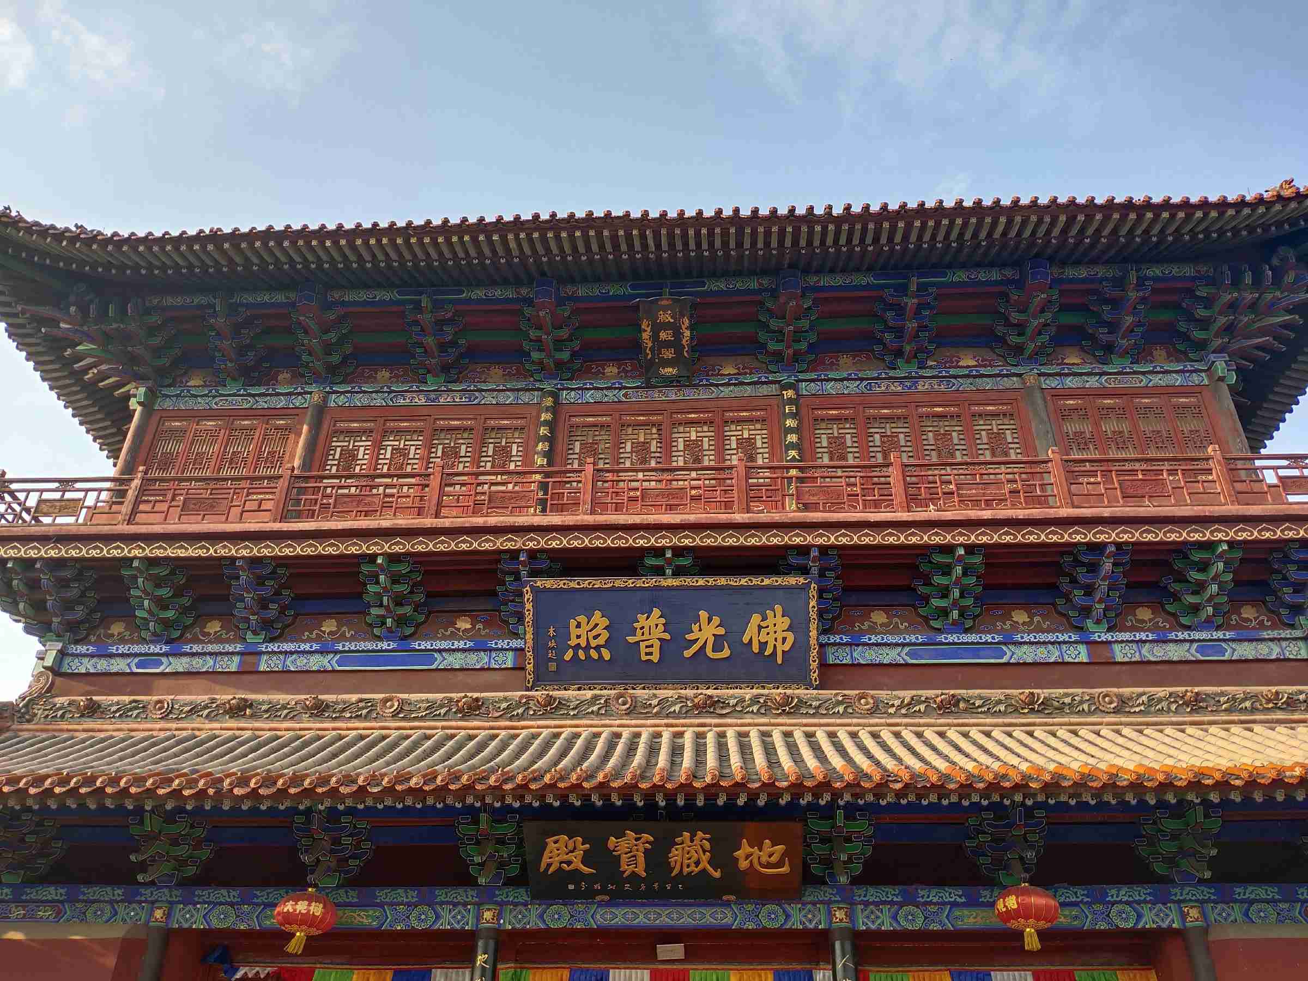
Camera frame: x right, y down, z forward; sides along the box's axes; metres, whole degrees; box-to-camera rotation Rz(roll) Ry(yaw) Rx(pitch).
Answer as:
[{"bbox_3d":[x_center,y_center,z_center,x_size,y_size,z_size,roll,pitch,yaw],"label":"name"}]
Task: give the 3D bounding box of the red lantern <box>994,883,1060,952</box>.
[{"bbox_3d":[3.773,4.298,10.278,0.662,0.640,0.662,-1,-29,3],"label":"red lantern"}]

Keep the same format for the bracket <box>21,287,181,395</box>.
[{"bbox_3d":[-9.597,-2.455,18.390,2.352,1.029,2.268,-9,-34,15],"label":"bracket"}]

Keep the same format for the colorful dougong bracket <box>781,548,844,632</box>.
[{"bbox_3d":[2.019,1.287,13.136,0.750,0.758,0.962,-1,-29,3],"label":"colorful dougong bracket"}]

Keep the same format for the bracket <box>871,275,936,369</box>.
[{"bbox_3d":[3.907,-2.525,15.448,0.789,0.899,1.073,-1,-29,3],"label":"bracket"}]

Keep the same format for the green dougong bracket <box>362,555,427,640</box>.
[{"bbox_3d":[-4.201,1.738,15.988,1.078,1.034,1.298,-1,-33,3],"label":"green dougong bracket"}]

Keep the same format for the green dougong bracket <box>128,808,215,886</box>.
[{"bbox_3d":[-6.510,4.747,13.431,0.968,0.770,1.034,-1,-33,3],"label":"green dougong bracket"}]

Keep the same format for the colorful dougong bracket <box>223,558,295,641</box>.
[{"bbox_3d":[-6.090,1.668,15.361,0.979,0.848,1.260,-1,-33,3],"label":"colorful dougong bracket"}]

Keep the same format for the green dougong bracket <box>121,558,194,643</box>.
[{"bbox_3d":[-6.762,1.473,13.525,0.750,0.799,0.962,-1,-29,3],"label":"green dougong bracket"}]

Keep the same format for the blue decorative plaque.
[{"bbox_3d":[0.215,1.827,12.896,3.698,1.462,0.130,-1,0,3],"label":"blue decorative plaque"}]

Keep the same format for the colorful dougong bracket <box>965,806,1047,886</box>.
[{"bbox_3d":[3.796,3.749,10.749,0.672,0.664,0.814,-1,-29,3],"label":"colorful dougong bracket"}]

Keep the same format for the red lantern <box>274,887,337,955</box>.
[{"bbox_3d":[-4.165,5.136,12.196,0.748,0.743,0.748,-1,-33,3],"label":"red lantern"}]

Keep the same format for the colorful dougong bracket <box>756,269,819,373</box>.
[{"bbox_3d":[2.465,-2.912,18.546,1.122,1.364,1.474,-1,-33,3],"label":"colorful dougong bracket"}]

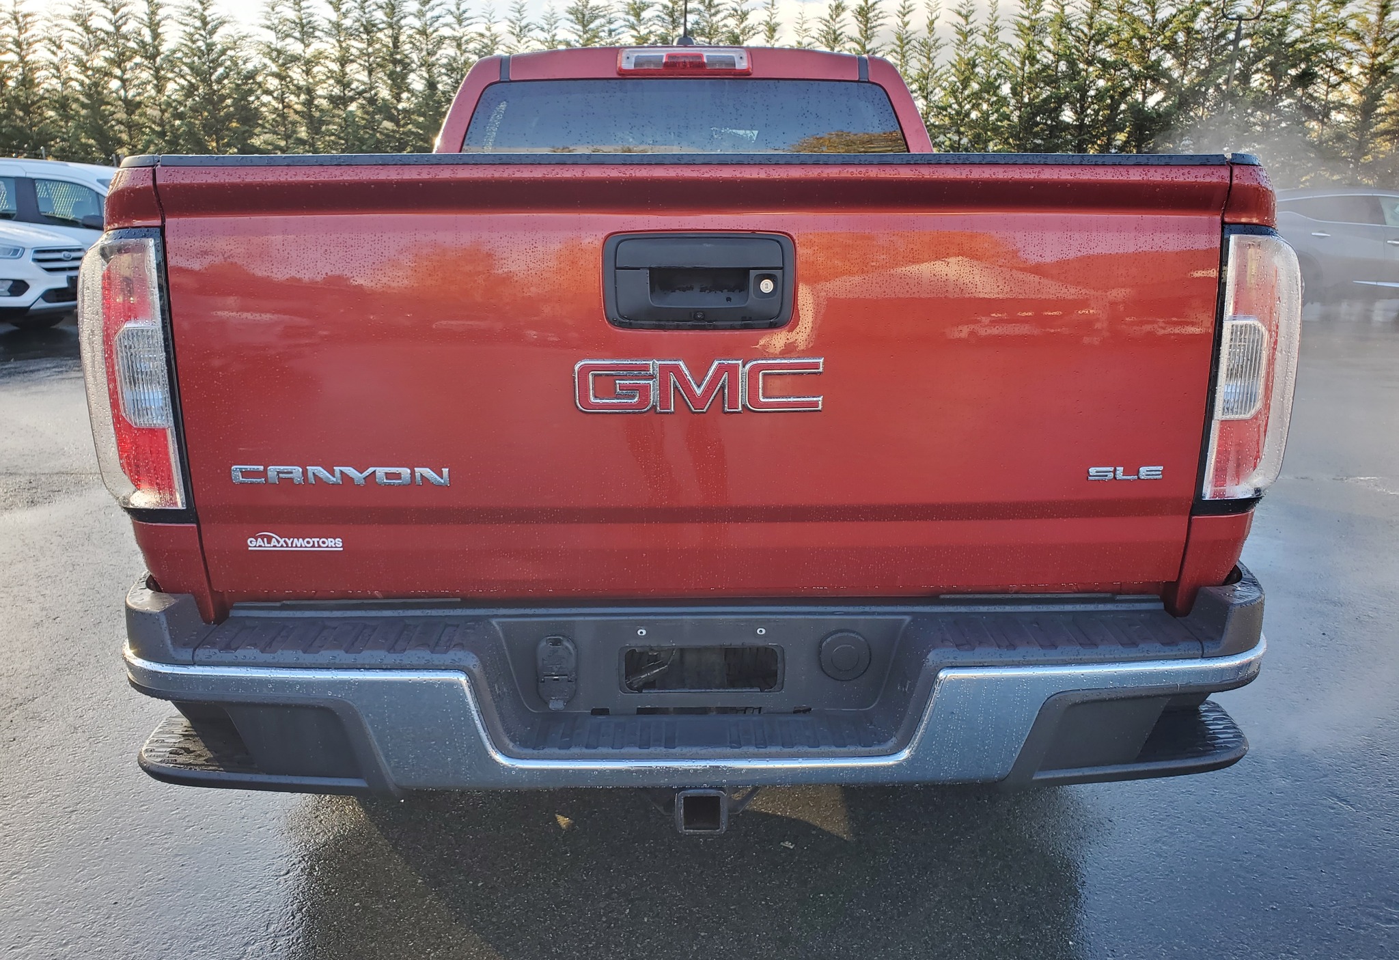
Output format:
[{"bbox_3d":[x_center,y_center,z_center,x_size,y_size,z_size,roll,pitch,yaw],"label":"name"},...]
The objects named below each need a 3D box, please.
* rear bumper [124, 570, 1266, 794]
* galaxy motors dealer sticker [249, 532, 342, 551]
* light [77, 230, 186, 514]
[{"bbox_3d":[-0.008,0.288,1.587,1.680,0.275,0.320,0,15,-1],"label":"rear bumper"},{"bbox_3d":[-0.583,0.087,1.515,0.140,0.030,0.004,0,15,-1],"label":"galaxy motors dealer sticker"},{"bbox_3d":[-0.808,-0.160,1.530,0.180,0.410,0.180,0,15,-1],"label":"light"}]

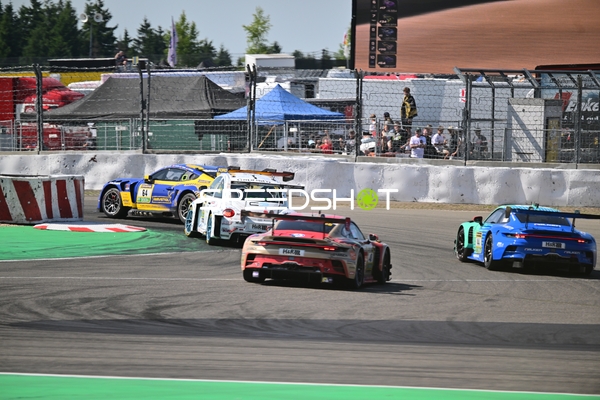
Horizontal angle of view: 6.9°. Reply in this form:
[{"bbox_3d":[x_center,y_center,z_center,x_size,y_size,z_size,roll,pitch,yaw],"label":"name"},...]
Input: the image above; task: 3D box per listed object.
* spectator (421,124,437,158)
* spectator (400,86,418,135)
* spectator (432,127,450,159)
[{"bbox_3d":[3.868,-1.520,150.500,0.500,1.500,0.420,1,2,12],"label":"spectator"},{"bbox_3d":[3.340,-2.577,152.500,0.550,1.740,0.400,1,1,30],"label":"spectator"},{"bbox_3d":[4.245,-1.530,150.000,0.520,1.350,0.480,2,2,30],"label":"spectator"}]

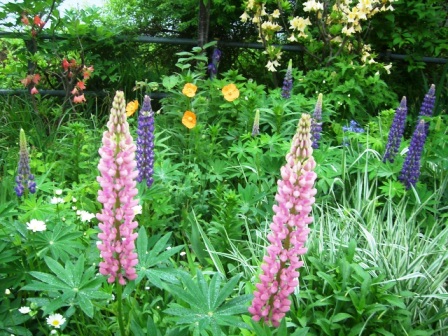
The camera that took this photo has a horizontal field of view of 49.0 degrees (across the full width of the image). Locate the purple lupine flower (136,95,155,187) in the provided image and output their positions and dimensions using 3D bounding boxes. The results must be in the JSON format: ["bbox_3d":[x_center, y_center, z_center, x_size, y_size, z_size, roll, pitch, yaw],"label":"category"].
[{"bbox_3d":[-0.264,-0.091,1.650,0.059,0.315,0.059,3,14,0],"label":"purple lupine flower"}]

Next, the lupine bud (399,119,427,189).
[{"bbox_3d":[0.727,-0.053,1.870,0.060,0.266,0.060,13,14,21],"label":"lupine bud"}]

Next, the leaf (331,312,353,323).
[{"bbox_3d":[0.262,0.334,1.100,0.050,0.020,0.030,1,15,-6],"label":"leaf"}]

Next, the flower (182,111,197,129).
[{"bbox_3d":[-0.137,-0.192,1.955,0.058,0.068,0.035,-2,16,-12],"label":"flower"}]

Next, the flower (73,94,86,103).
[{"bbox_3d":[-0.719,-0.346,2.450,0.068,0.042,0.045,-1,15,-11],"label":"flower"}]

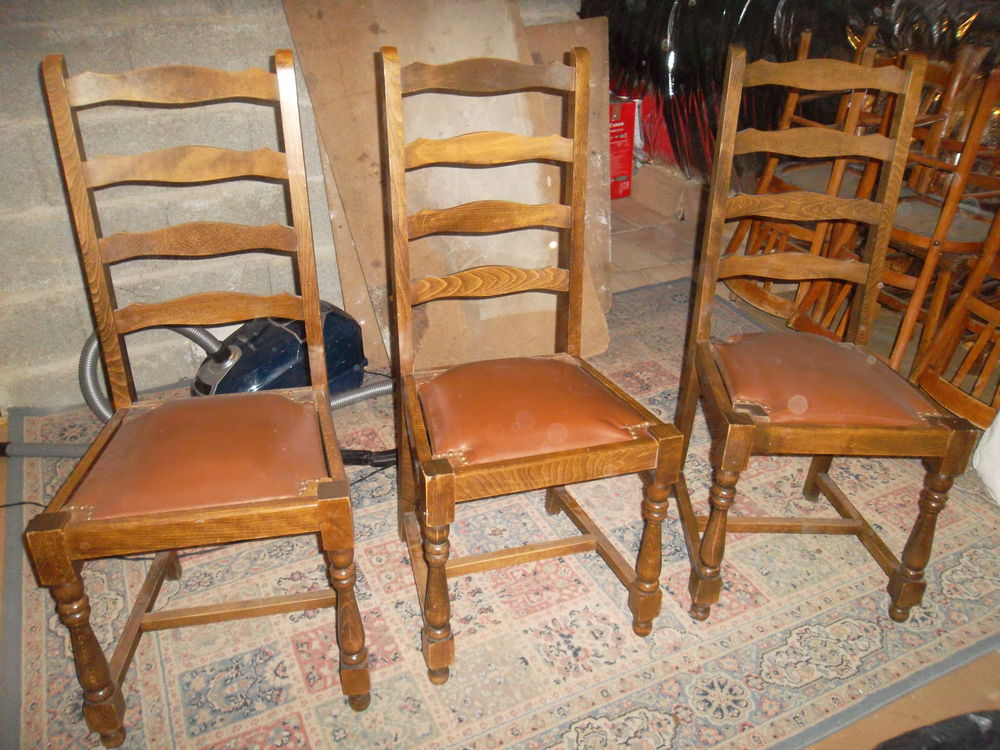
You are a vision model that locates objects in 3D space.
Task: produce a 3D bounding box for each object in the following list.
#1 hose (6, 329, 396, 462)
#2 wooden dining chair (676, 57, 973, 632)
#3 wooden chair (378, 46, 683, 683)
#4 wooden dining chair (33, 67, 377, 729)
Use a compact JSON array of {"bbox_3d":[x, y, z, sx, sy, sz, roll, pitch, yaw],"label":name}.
[{"bbox_3d":[-0.801,0.027,2.222,1.060,0.250,0.440,1,27,0],"label":"hose"},{"bbox_3d":[0.626,-0.062,1.556,0.451,1.059,0.467,1,27,-1],"label":"wooden dining chair"},{"bbox_3d":[0.034,-0.017,1.448,0.451,1.059,0.467,-7,28,-16],"label":"wooden chair"},{"bbox_3d":[-0.487,0.050,1.301,0.451,1.059,0.467,-5,28,-11],"label":"wooden dining chair"}]

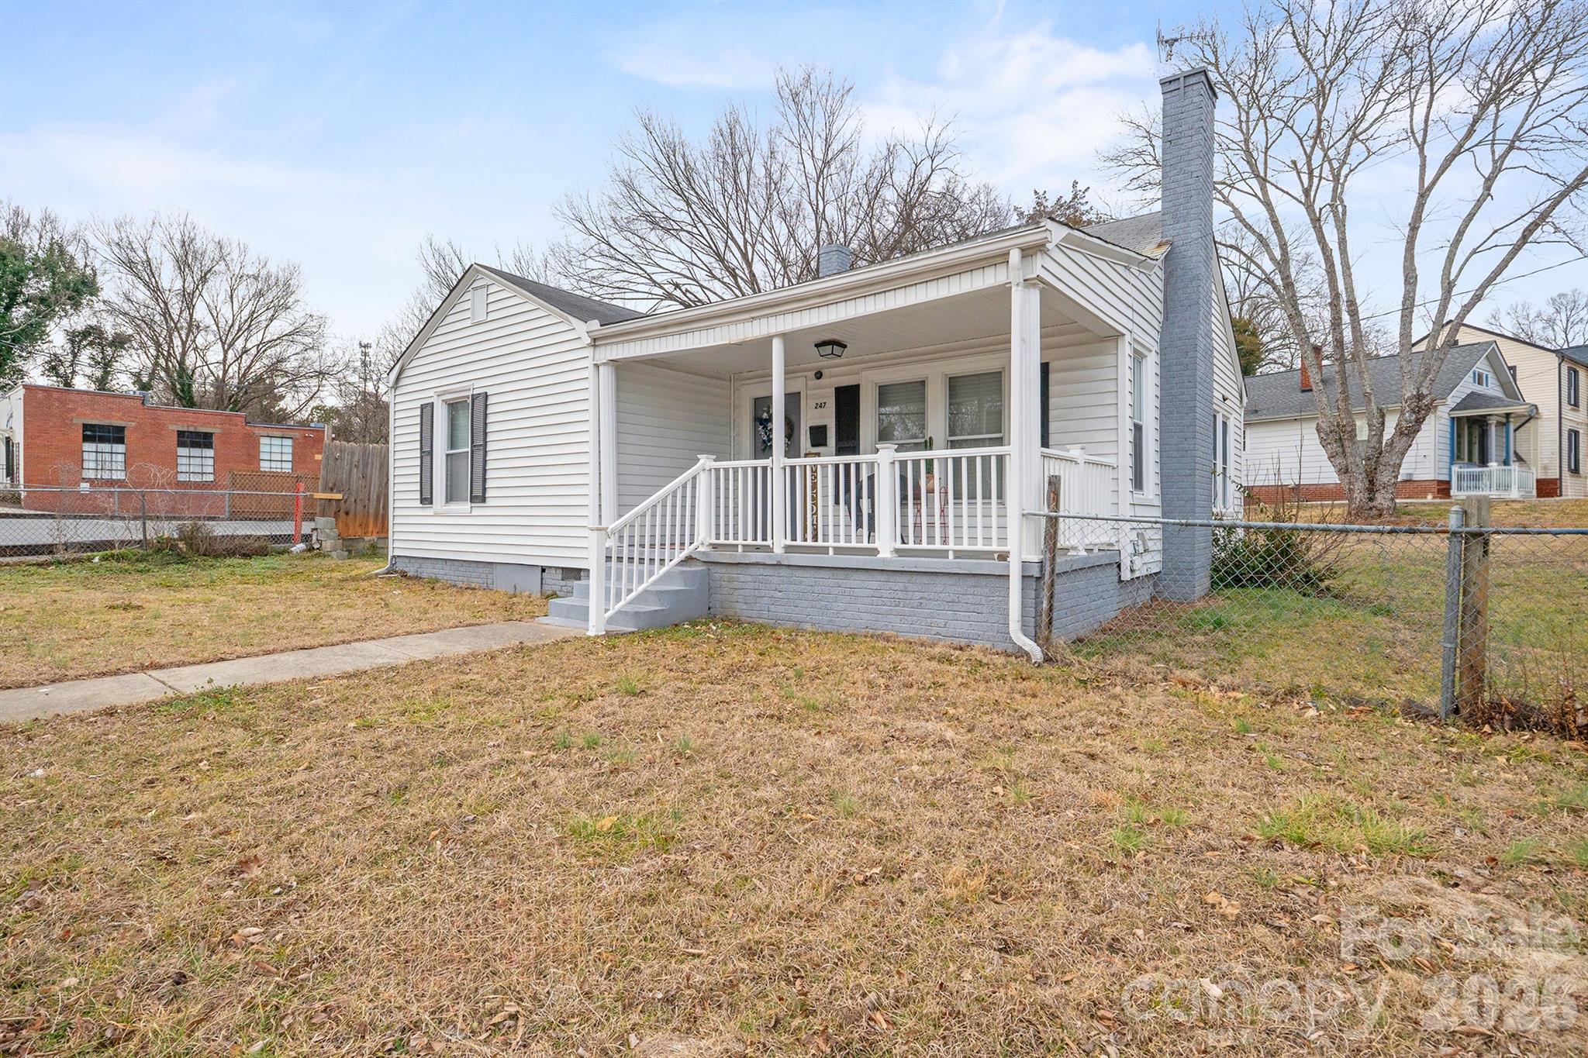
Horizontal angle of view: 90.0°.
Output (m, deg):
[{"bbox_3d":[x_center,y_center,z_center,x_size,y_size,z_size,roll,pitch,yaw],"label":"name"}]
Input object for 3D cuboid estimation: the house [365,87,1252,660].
[{"bbox_3d":[0.508,-2.078,12.884,11.199,6.127,10.195,0,0,38],"label":"house"}]

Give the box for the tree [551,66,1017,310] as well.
[{"bbox_3d":[-0.300,-7.400,26.000,14.800,15.200,12.500,0,0,0],"label":"tree"}]

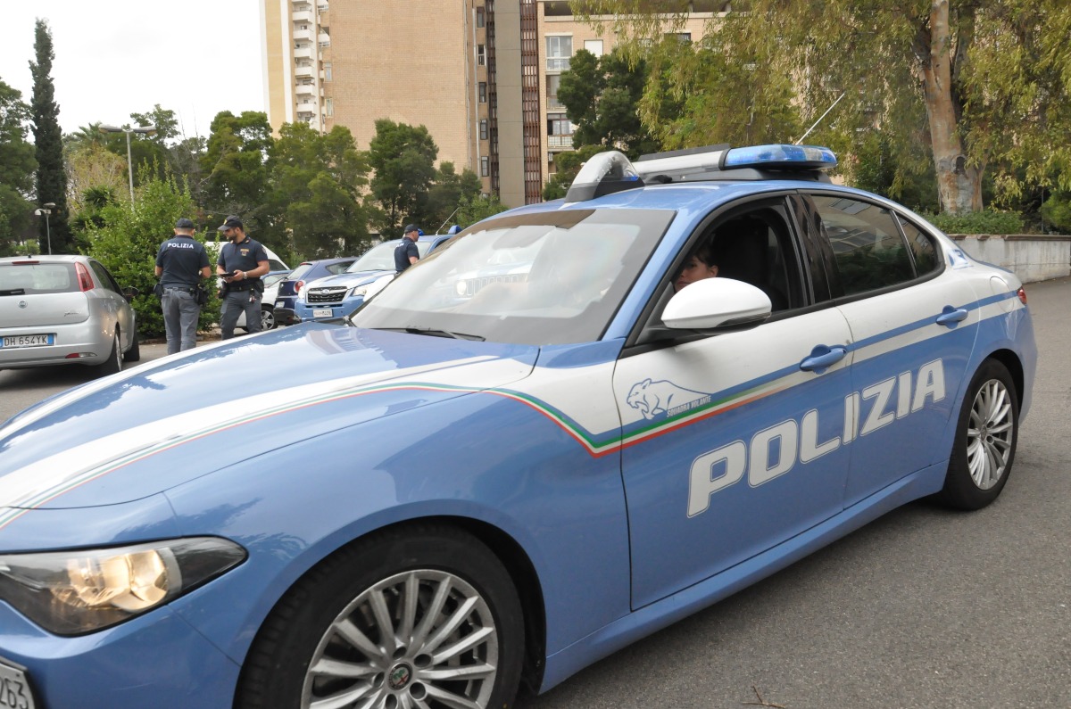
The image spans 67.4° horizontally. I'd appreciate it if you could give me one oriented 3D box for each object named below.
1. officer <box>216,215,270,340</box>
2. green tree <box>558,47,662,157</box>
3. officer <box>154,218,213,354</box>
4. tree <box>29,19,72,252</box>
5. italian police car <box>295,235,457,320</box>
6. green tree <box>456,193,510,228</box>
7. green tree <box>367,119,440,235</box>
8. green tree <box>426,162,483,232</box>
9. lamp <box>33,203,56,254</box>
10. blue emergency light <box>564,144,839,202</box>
[{"bbox_3d":[-3.123,-0.573,8.601,0.560,1.810,0.440,-1,5,5],"label":"officer"},{"bbox_3d":[3.932,-9.682,41.367,5.600,11.870,5.400,-2,6,0],"label":"green tree"},{"bbox_3d":[-3.980,-0.648,9.101,0.600,1.780,0.400,-4,7,-13],"label":"officer"},{"bbox_3d":[-24.744,-10.399,41.000,2.300,13.600,2.300,-2,5,0],"label":"tree"},{"bbox_3d":[-1.950,-1.240,14.070,1.800,1.750,4.580,2,8,34],"label":"italian police car"},{"bbox_3d":[-1.822,-4.049,28.000,2.200,3.300,2.200,-2,5,0],"label":"green tree"},{"bbox_3d":[-5.938,-6.640,36.147,3.300,7.760,3.200,-2,6,0],"label":"green tree"},{"bbox_3d":[-3.766,-6.010,37.000,3.200,6.000,3.200,-2,5,0],"label":"green tree"},{"bbox_3d":[-26.254,-5.461,43.239,0.600,5.360,1.100,-7,8,-36],"label":"lamp"},{"bbox_3d":[0.535,-0.754,3.365,0.880,0.200,1.080,-9,8,-39],"label":"blue emergency light"}]

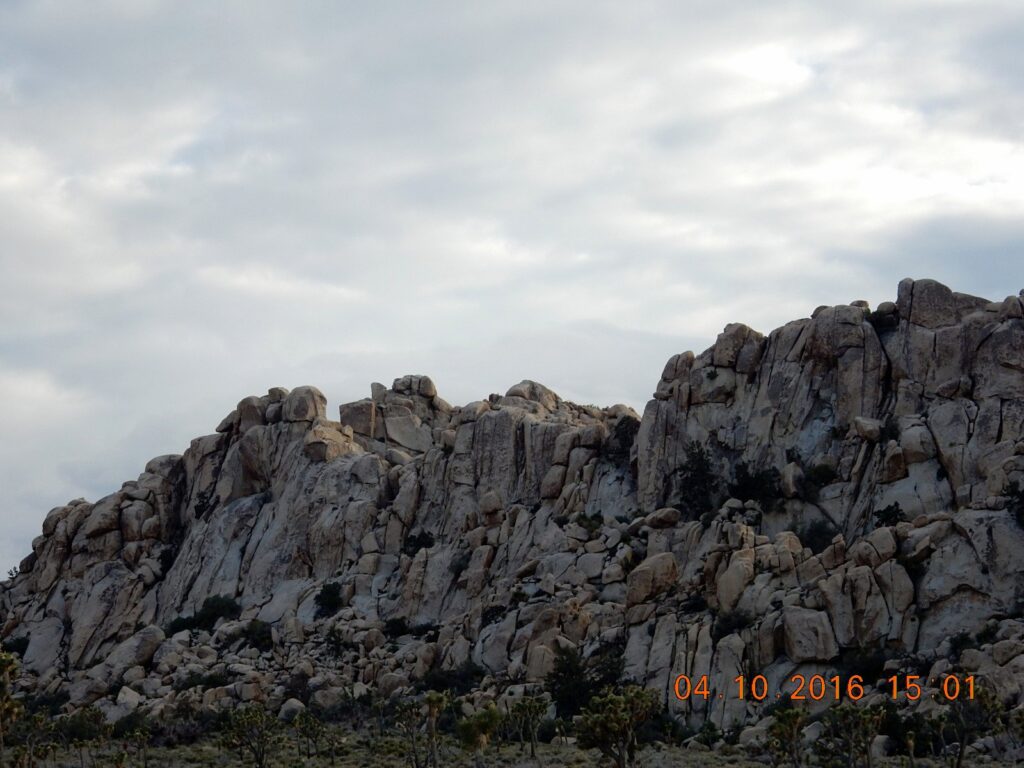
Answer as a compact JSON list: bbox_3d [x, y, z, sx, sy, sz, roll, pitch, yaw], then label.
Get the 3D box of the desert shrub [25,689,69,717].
[{"bbox_3d":[-32.780,22.430,175.000,3.040,1.930,2.670,0,-8,0],"label":"desert shrub"}]

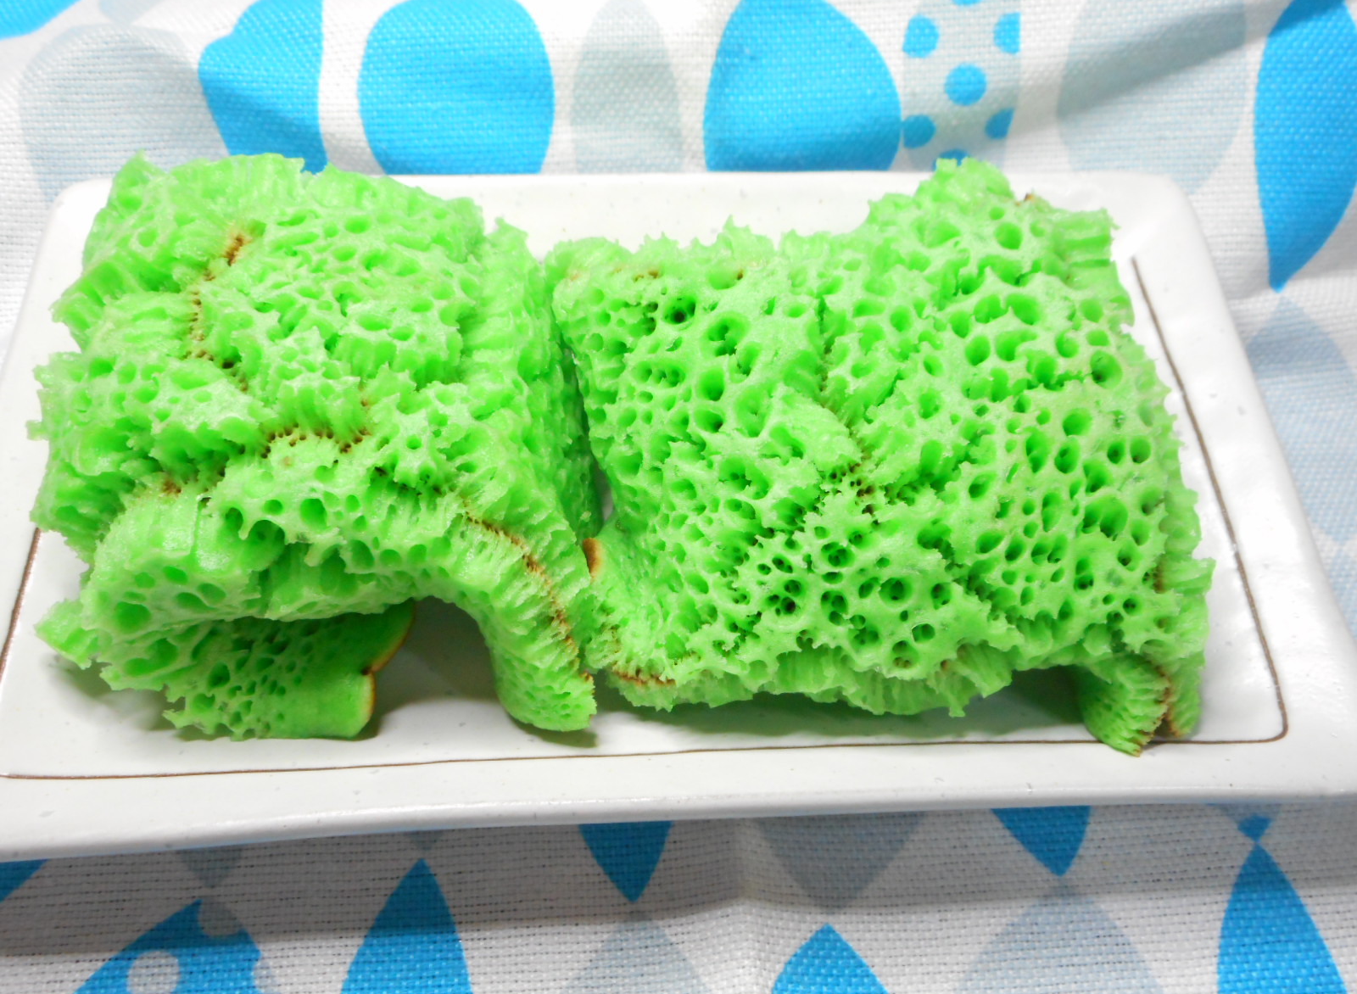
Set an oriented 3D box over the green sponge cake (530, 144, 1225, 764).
[{"bbox_3d":[0.027,-0.008,0.220,0.095,0.044,0.086,-2,57,-3],"label":"green sponge cake"}]

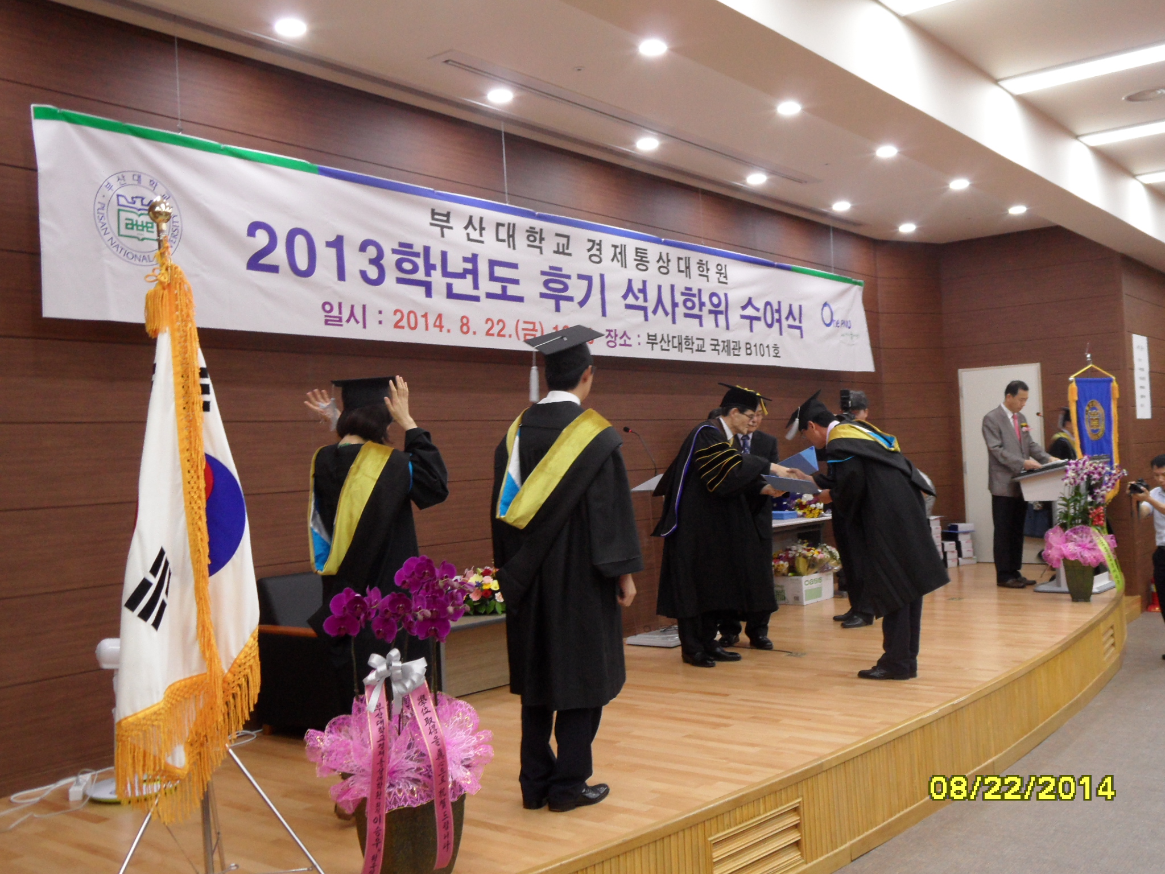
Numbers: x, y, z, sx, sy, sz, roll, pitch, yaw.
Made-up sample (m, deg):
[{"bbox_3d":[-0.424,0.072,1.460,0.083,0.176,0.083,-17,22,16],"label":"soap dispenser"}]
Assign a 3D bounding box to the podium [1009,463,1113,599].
[{"bbox_3d":[4.134,0.732,9.267,0.620,1.110,0.800,-4,-1,37],"label":"podium"}]

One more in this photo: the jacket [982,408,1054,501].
[{"bbox_3d":[3.858,0.134,9.580,0.500,0.780,0.560,-4,-1,37],"label":"jacket"}]

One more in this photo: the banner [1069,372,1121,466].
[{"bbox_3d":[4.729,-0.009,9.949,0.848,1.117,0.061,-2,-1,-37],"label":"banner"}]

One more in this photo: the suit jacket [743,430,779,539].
[{"bbox_3d":[1.104,0.320,7.280,0.520,0.740,0.340,-3,-1,-3],"label":"suit jacket"}]

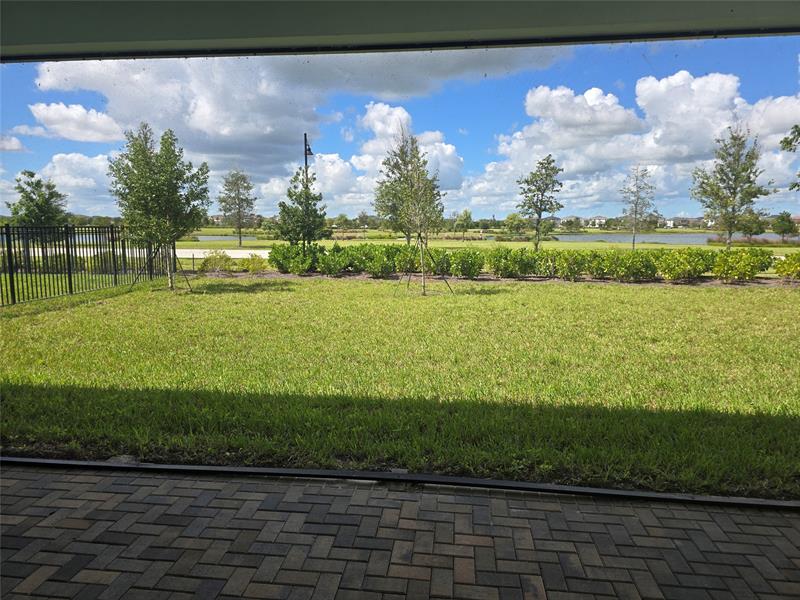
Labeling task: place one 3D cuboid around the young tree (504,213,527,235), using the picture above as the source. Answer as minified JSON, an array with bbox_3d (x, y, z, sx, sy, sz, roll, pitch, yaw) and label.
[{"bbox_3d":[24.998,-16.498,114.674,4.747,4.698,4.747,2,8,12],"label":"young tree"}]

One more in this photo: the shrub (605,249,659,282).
[{"bbox_3d":[7.007,-1.022,16.088,1.634,0.969,1.178,2,8,10],"label":"shrub"}]

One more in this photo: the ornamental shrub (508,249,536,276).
[{"bbox_3d":[4.062,-1.227,17.625,0.995,0.947,0.922,2,8,10],"label":"ornamental shrub"}]

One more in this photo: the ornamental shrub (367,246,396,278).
[{"bbox_3d":[-0.596,-1.158,16.258,0.831,0.954,0.900,2,8,9],"label":"ornamental shrub"}]

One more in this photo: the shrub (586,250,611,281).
[{"bbox_3d":[6.245,-1.107,16.805,0.885,0.934,0.922,2,8,10],"label":"shrub"}]

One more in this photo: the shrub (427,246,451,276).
[{"bbox_3d":[1.269,-1.253,17.522,0.857,0.974,0.902,2,8,10],"label":"shrub"}]

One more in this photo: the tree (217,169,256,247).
[{"bbox_3d":[-12.924,-7.272,42.012,3.162,6.151,3.067,2,8,10],"label":"tree"}]

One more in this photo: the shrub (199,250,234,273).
[{"bbox_3d":[-6.349,-1.322,18.341,1.242,0.769,1.056,-3,8,-19],"label":"shrub"}]

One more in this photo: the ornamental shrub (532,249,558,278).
[{"bbox_3d":[4.479,-1.127,16.362,0.776,0.914,0.850,2,8,9],"label":"ornamental shrub"}]

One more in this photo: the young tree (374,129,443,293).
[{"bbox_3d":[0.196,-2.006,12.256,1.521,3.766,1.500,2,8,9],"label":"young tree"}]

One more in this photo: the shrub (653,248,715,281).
[{"bbox_3d":[8.452,-1.042,15.734,1.780,0.962,1.200,2,8,9],"label":"shrub"}]

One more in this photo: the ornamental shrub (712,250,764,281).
[{"bbox_3d":[9.860,-1.014,15.528,1.417,0.978,1.150,2,8,9],"label":"ornamental shrub"}]

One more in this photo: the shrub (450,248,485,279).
[{"bbox_3d":[2.091,-1.113,16.387,1.048,0.947,1.048,1,8,7],"label":"shrub"}]

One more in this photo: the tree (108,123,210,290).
[{"bbox_3d":[-6.279,-2.362,13.599,2.610,4.205,2.479,-3,9,-24],"label":"tree"}]

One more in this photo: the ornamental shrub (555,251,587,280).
[{"bbox_3d":[5.136,-1.026,15.943,0.960,0.916,0.960,3,8,18],"label":"ornamental shrub"}]

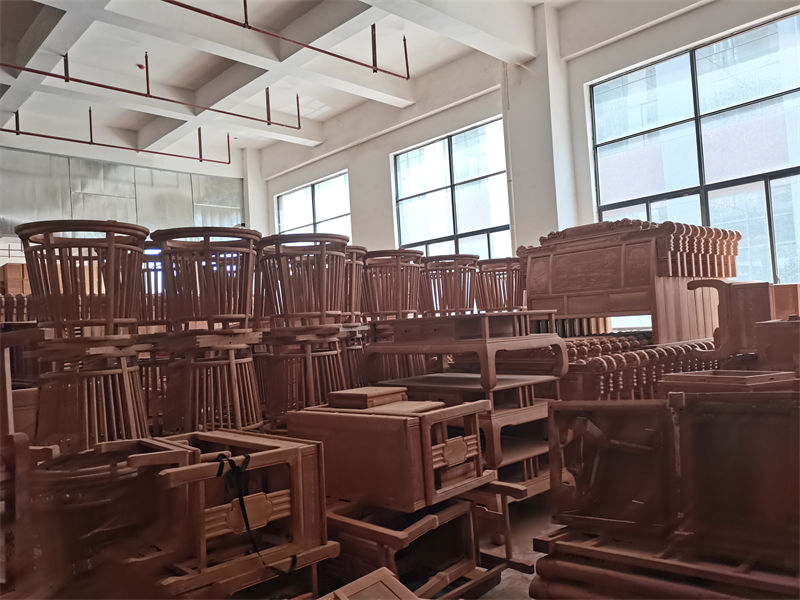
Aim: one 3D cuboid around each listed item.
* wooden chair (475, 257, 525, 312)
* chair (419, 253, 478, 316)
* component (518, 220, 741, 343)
[{"bbox_3d":[1.317,-0.166,7.747,0.690,0.713,0.690,-3,-2,-10],"label":"wooden chair"},{"bbox_3d":[0.575,-0.150,7.026,0.690,0.713,0.690,-3,-2,-10],"label":"chair"},{"bbox_3d":[2.821,-0.175,7.368,1.961,1.394,1.910,-1,-3,-43],"label":"component"}]

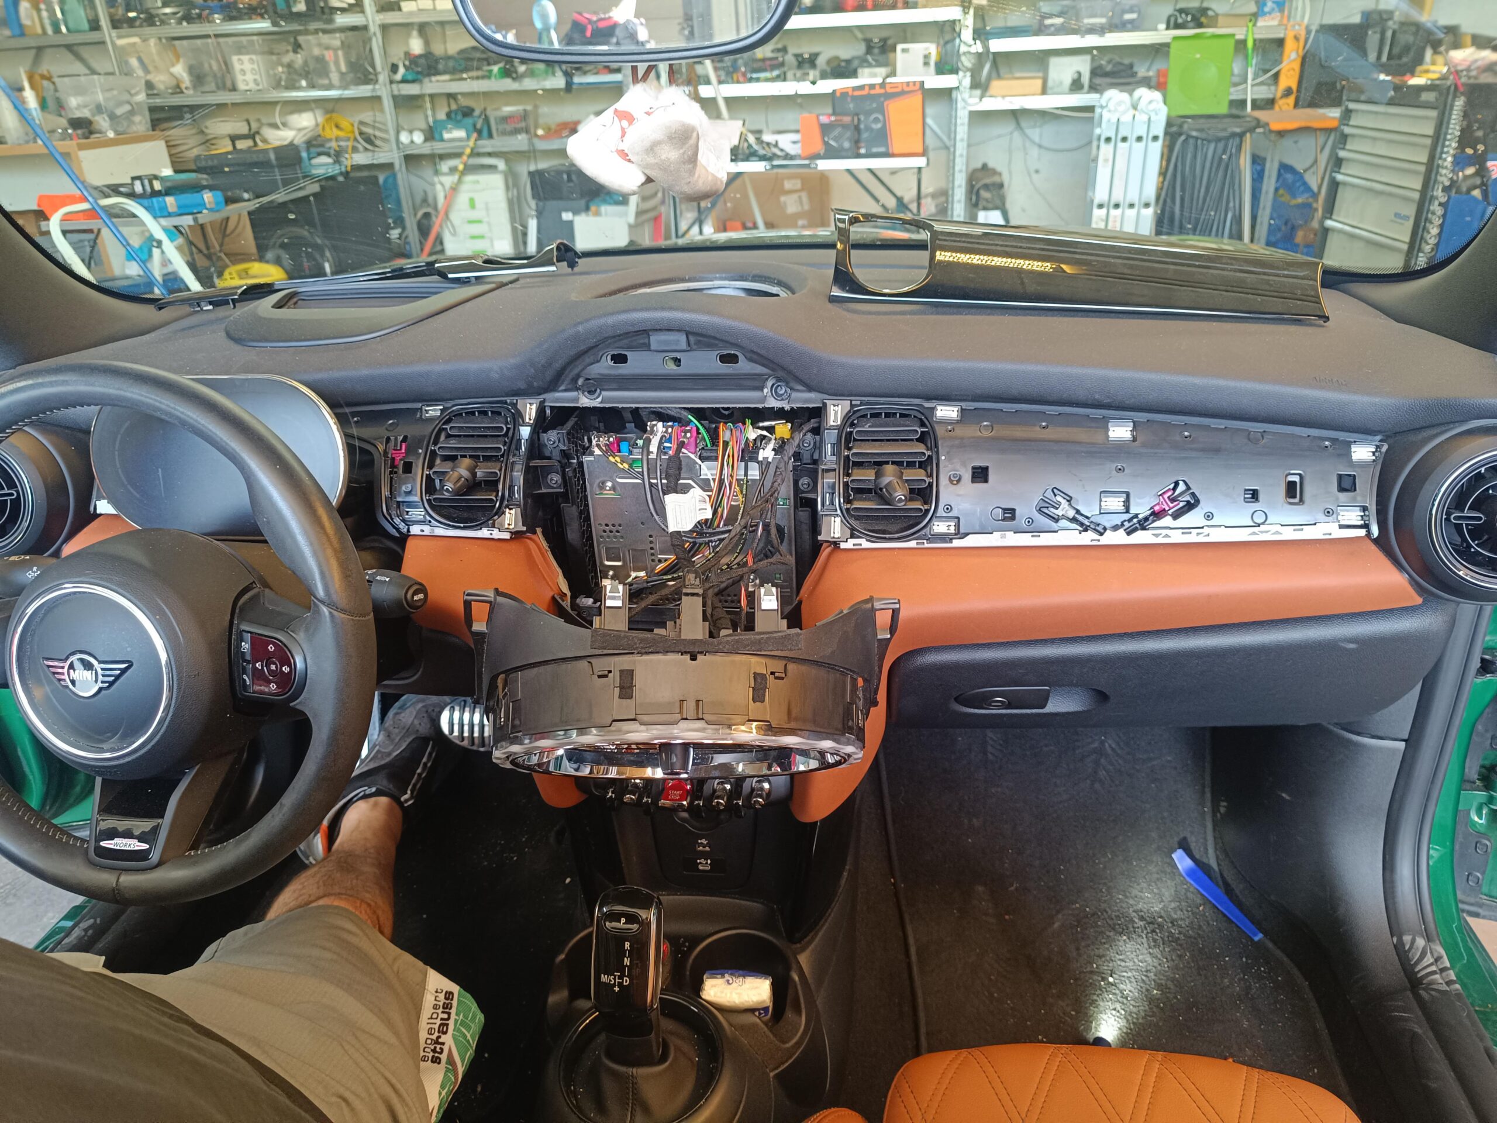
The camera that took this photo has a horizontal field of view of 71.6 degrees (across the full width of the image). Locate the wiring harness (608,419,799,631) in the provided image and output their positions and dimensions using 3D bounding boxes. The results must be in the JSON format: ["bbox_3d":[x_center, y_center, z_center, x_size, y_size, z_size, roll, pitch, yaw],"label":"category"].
[{"bbox_3d":[-0.038,-0.031,0.896,0.175,0.170,0.090,1,27,7],"label":"wiring harness"}]

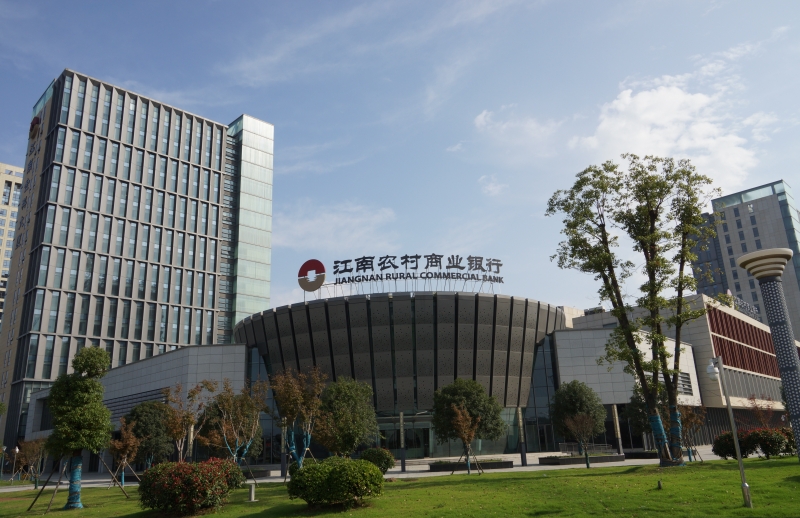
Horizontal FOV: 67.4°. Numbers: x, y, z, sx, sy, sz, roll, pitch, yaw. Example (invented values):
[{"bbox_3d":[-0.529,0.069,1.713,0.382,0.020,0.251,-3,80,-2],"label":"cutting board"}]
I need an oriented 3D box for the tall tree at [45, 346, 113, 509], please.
[{"bbox_3d":[-11.640,5.992,21.730,2.281,5.650,2.281,-3,-17,0],"label":"tall tree"}]

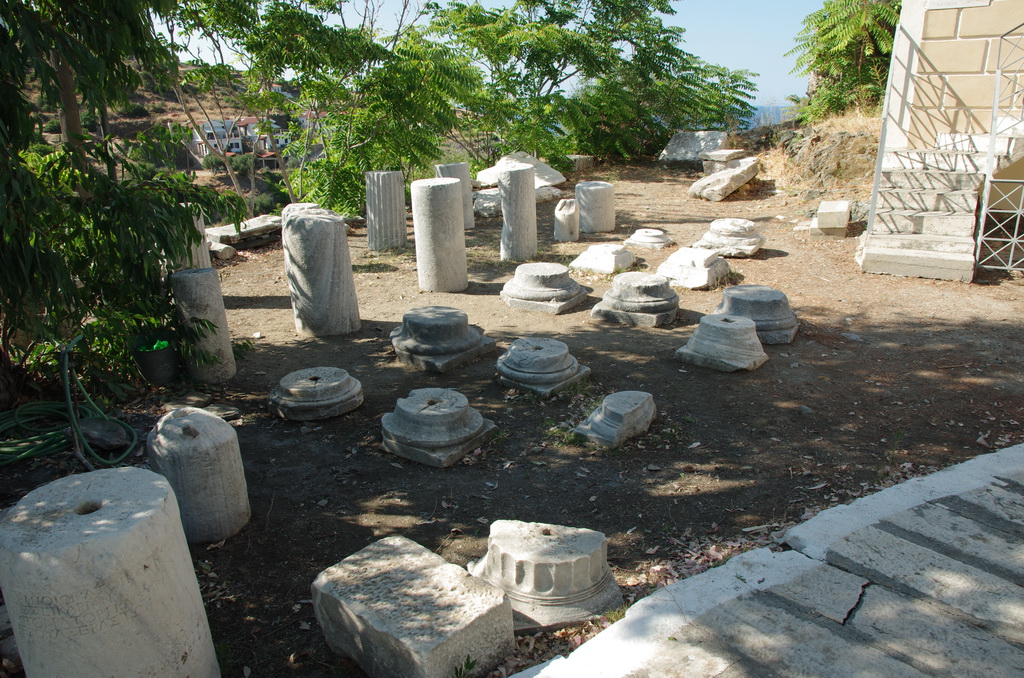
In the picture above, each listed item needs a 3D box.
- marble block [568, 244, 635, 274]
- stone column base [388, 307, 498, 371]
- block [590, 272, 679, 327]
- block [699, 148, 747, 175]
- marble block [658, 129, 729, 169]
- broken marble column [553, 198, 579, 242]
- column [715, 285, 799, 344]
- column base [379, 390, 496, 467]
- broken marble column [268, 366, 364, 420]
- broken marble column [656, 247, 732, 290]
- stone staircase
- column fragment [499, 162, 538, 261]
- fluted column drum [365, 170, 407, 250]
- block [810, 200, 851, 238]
[{"bbox_3d":[1.035,-0.932,8.061,0.560,0.189,0.564,11,22,33],"label":"marble block"},{"bbox_3d":[-0.499,-0.034,5.249,0.543,0.298,0.550,15,24,40],"label":"stone column base"},{"bbox_3d":[1.073,-0.361,6.108,0.573,0.325,0.557,10,21,30],"label":"block"},{"bbox_3d":[4.484,-3.837,15.258,0.720,0.480,1.150,10,21,30],"label":"block"},{"bbox_3d":[4.439,-4.624,17.376,1.600,0.780,0.750,0,18,5],"label":"marble block"},{"bbox_3d":[0.694,-1.530,9.067,0.310,0.530,0.310,-1,18,0],"label":"broken marble column"},{"bbox_3d":[1.837,-0.202,5.399,0.600,0.320,0.570,2,18,8],"label":"column"},{"bbox_3d":[-0.410,0.447,3.883,0.475,0.215,0.475,11,22,33],"label":"column base"},{"bbox_3d":[-1.186,0.314,4.309,0.565,0.165,0.543,-1,18,0],"label":"broken marble column"},{"bbox_3d":[1.908,-0.782,7.429,0.568,0.268,0.584,16,25,42],"label":"broken marble column"},{"bbox_3d":[4.375,-1.391,7.518,0.950,1.100,1.881,9,21,28],"label":"stone staircase"},{"bbox_3d":[0.083,-1.509,8.433,0.455,1.087,0.455,-1,18,0],"label":"column fragment"},{"bbox_3d":[-1.651,-1.680,9.269,0.504,0.951,0.504,-1,18,0],"label":"fluted column drum"},{"bbox_3d":[3.946,-1.458,8.765,0.430,0.370,0.460,8,20,26],"label":"block"}]

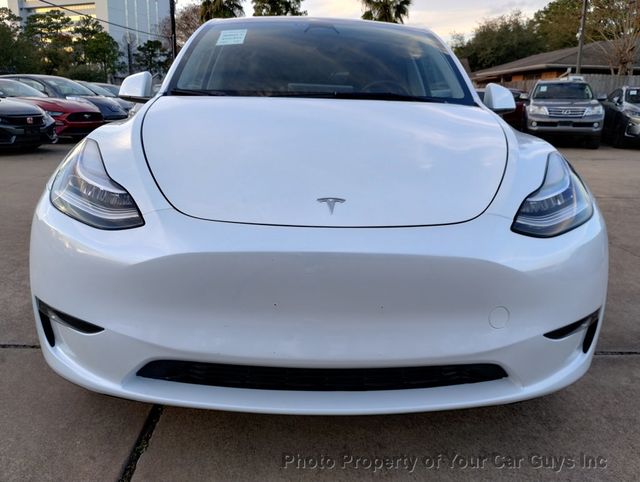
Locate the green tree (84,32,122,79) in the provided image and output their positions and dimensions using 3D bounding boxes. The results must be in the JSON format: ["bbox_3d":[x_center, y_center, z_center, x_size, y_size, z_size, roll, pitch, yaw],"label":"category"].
[{"bbox_3d":[-15.327,-12.091,37.235,2.590,5.660,2.590,-4,16,-21],"label":"green tree"}]

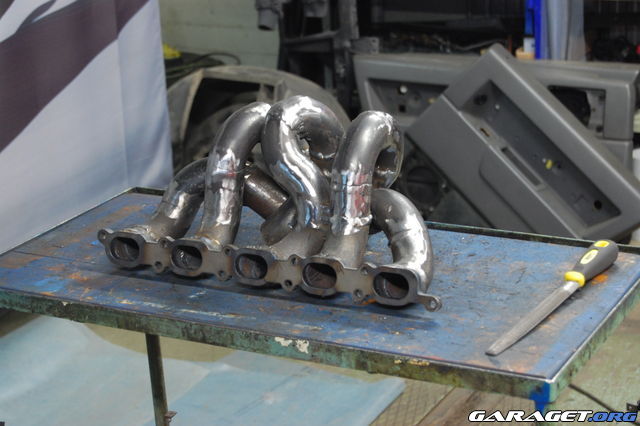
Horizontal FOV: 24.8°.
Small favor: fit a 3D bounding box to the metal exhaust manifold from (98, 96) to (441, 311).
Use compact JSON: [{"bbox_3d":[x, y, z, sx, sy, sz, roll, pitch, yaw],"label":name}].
[{"bbox_3d":[-0.021,-0.044,1.754,0.461,0.205,0.230,7,22,29],"label":"metal exhaust manifold"}]

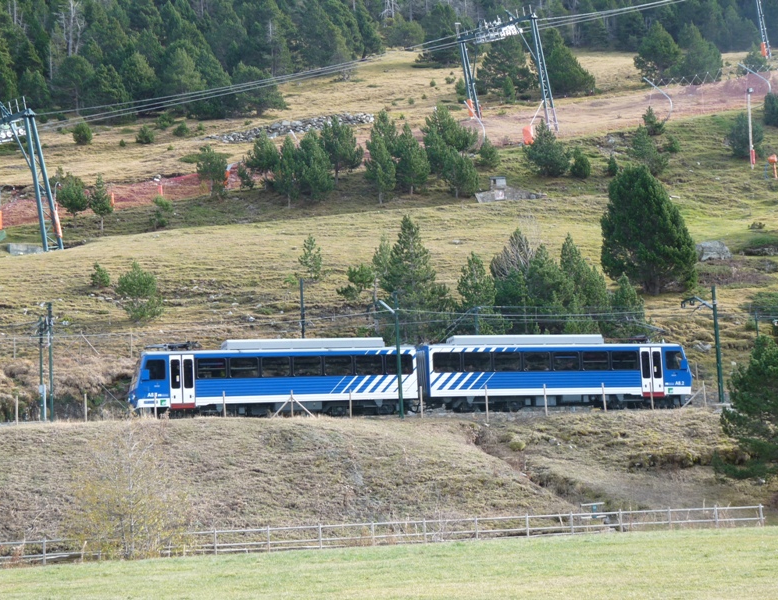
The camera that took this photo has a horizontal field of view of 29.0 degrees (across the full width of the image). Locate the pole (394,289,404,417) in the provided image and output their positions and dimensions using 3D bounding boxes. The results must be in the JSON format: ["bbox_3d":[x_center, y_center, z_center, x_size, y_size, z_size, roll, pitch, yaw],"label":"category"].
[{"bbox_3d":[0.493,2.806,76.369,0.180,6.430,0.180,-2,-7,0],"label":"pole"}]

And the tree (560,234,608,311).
[{"bbox_3d":[12.339,-1.657,95.298,2.970,5.190,2.970,-2,-7,0],"label":"tree"}]

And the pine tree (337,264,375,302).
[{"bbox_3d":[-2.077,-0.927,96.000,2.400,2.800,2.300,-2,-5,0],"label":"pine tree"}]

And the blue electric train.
[{"bbox_3d":[1.582,4.078,82.451,31.000,4.050,2.600,0,-5,-13],"label":"blue electric train"}]

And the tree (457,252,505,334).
[{"bbox_3d":[5.480,-0.148,89.000,2.759,5.332,2.759,-3,-6,0],"label":"tree"}]

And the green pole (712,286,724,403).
[{"bbox_3d":[17.729,2.399,81.000,0.250,6.300,0.250,-3,-6,0],"label":"green pole"}]

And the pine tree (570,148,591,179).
[{"bbox_3d":[17.975,-12.812,141.000,2.003,2.816,2.003,-3,-6,0],"label":"pine tree"}]

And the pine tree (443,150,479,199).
[{"bbox_3d":[6.711,-11.921,141.000,3.567,4.739,3.567,-2,-6,0],"label":"pine tree"}]

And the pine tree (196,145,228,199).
[{"bbox_3d":[-16.779,-12.147,142.000,3.025,5.053,3.025,-2,-6,0],"label":"pine tree"}]

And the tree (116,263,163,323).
[{"bbox_3d":[-16.111,-0.484,97.000,3.000,4.100,2.900,-2,-5,0],"label":"tree"}]

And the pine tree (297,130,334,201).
[{"bbox_3d":[-6.476,-11.904,132.366,3.160,6.370,3.160,-2,-7,0],"label":"pine tree"}]

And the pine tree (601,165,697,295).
[{"bbox_3d":[17.168,-4.668,98.999,6.230,8.680,6.230,-2,-7,0],"label":"pine tree"}]

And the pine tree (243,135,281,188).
[{"bbox_3d":[-12.379,-13.651,147.000,3.719,5.619,3.719,-2,-6,0],"label":"pine tree"}]

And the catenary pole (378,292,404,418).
[{"bbox_3d":[0.094,2.933,76.801,0.300,6.350,2.400,0,-7,-23],"label":"catenary pole"}]

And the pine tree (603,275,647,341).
[{"bbox_3d":[14.365,0.450,91.246,2.600,4.280,2.600,-2,-7,0],"label":"pine tree"}]

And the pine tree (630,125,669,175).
[{"bbox_3d":[24.451,-14.126,141.000,3.567,4.881,3.567,-3,-6,0],"label":"pine tree"}]

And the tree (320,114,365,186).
[{"bbox_3d":[-4.435,-13.634,137.370,3.920,6.430,3.920,-2,-7,0],"label":"tree"}]

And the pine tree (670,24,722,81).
[{"bbox_3d":[39.063,-31.425,191.451,6.360,7.850,6.360,-2,-7,0],"label":"pine tree"}]

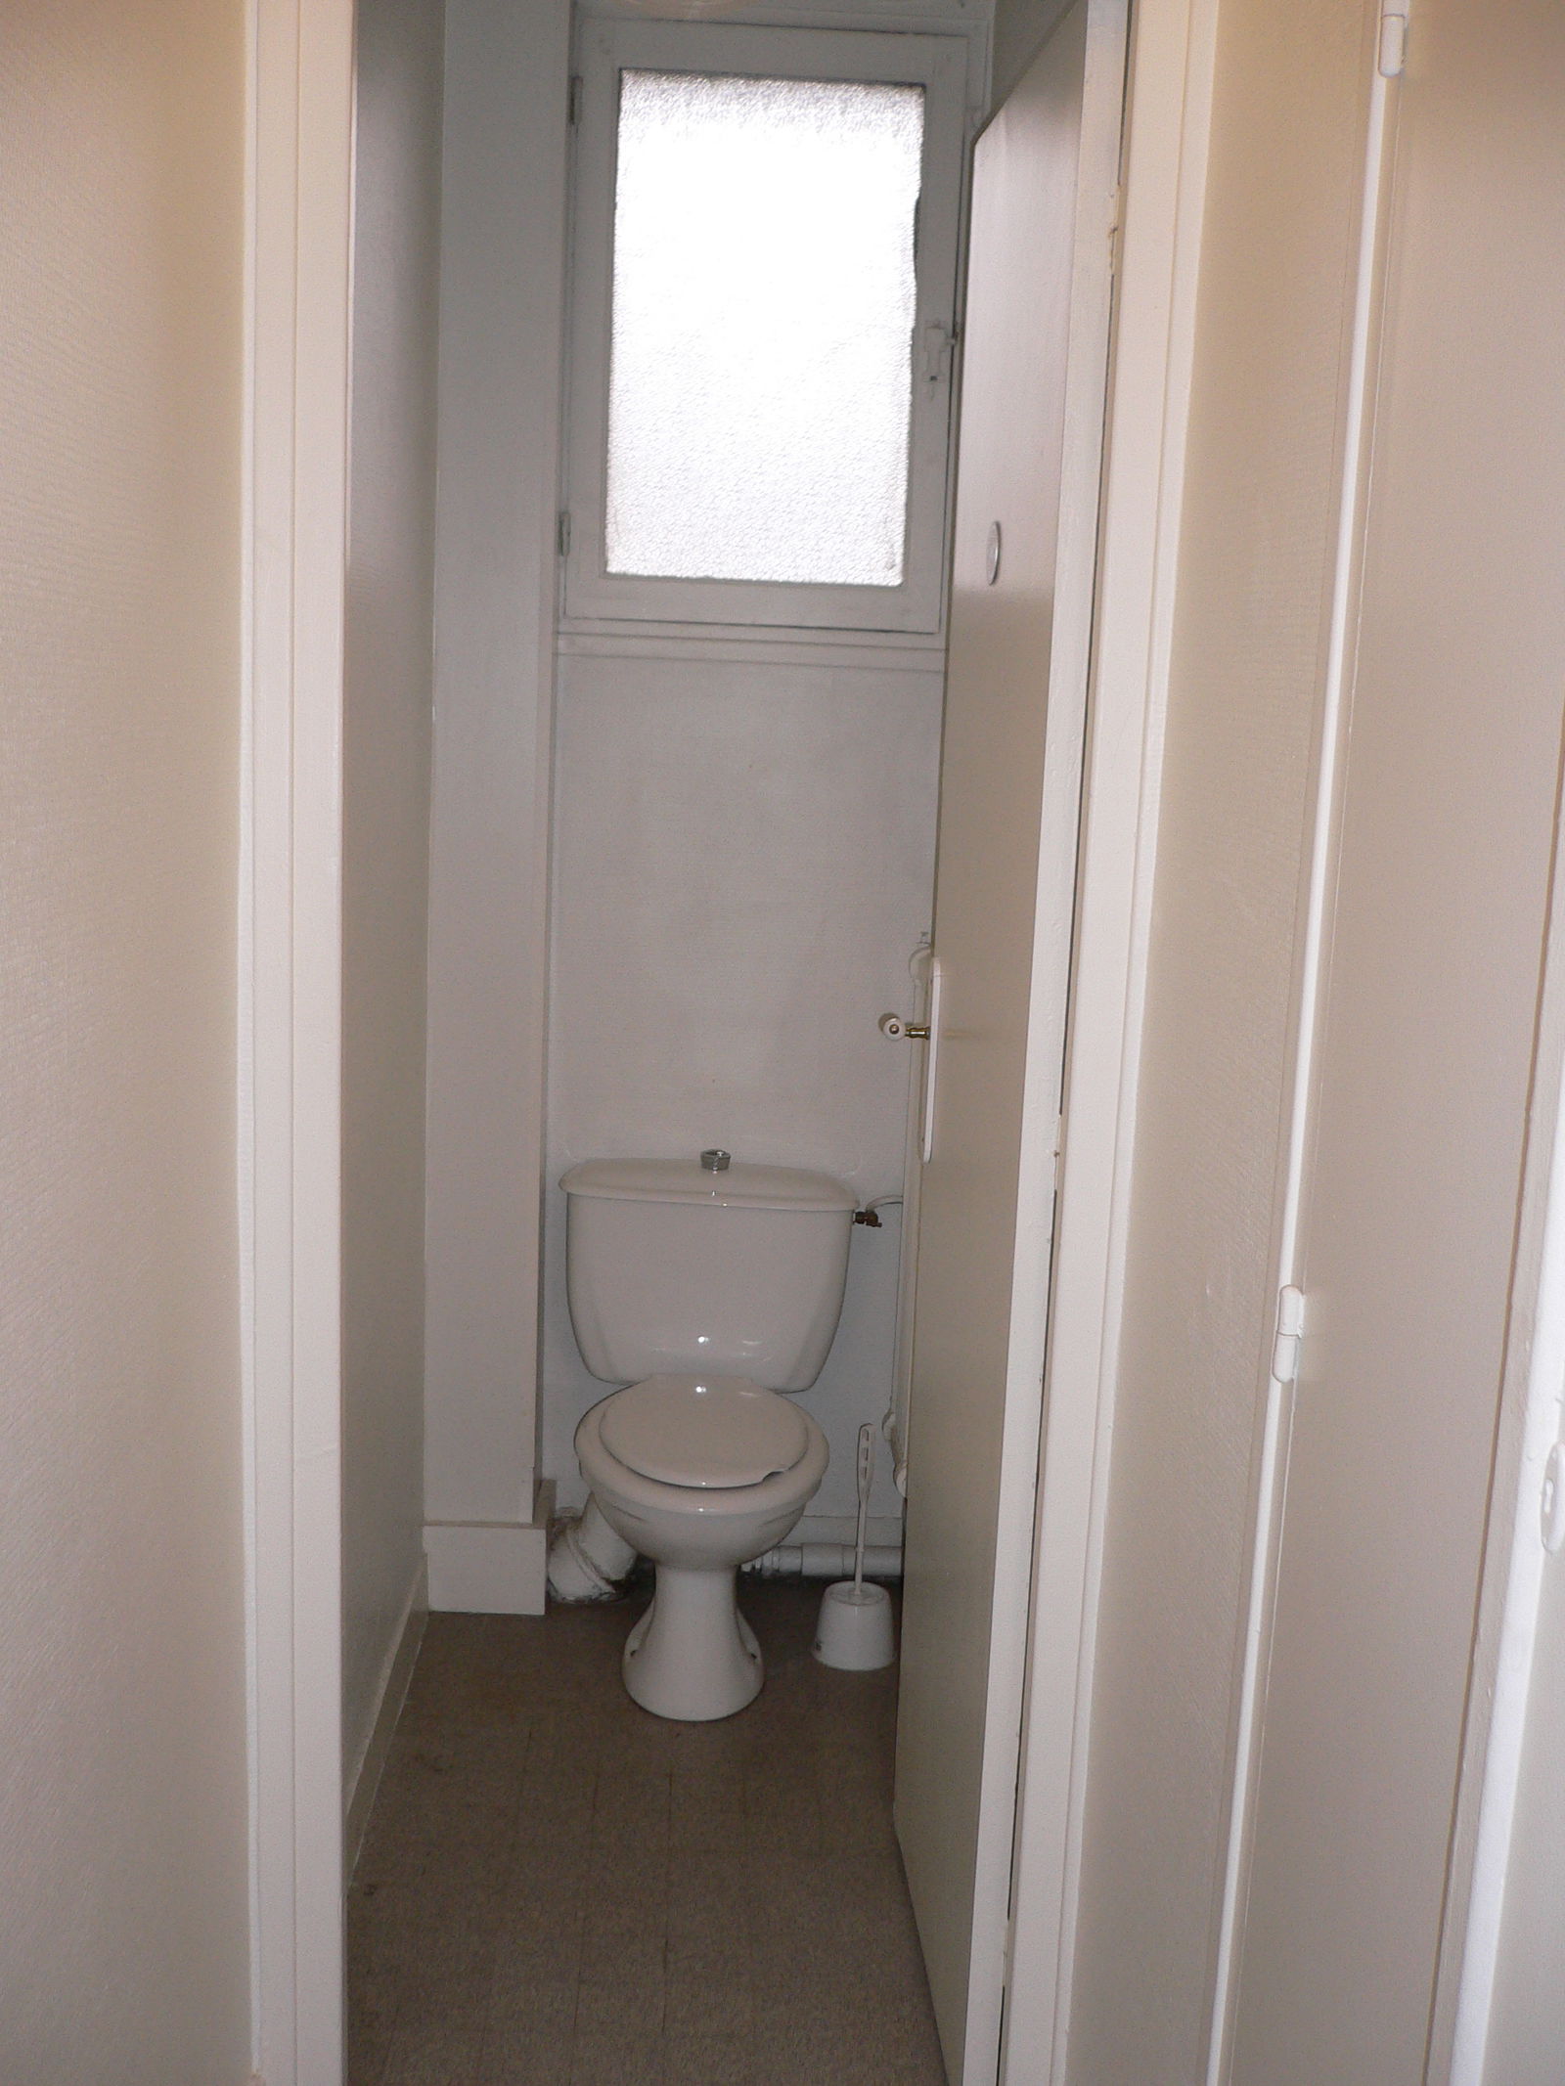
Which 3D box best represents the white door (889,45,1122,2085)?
[{"bbox_3d":[0.218,0.052,2.238,0.038,2.032,0.622,2,10,-3],"label":"white door"}]

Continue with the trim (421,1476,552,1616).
[{"bbox_3d":[-0.457,0.799,3.347,0.186,0.139,0.201,2,10,-2],"label":"trim"}]

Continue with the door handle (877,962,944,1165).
[{"bbox_3d":[0.149,0.026,2.466,0.077,0.248,0.131,2,10,-3],"label":"door handle"}]

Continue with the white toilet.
[{"bbox_3d":[-0.116,0.556,3.027,0.442,0.753,0.667,2,10,0],"label":"white toilet"}]

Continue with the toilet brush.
[{"bbox_3d":[0.118,0.742,3.161,0.122,0.361,0.122,2,10,-2],"label":"toilet brush"}]

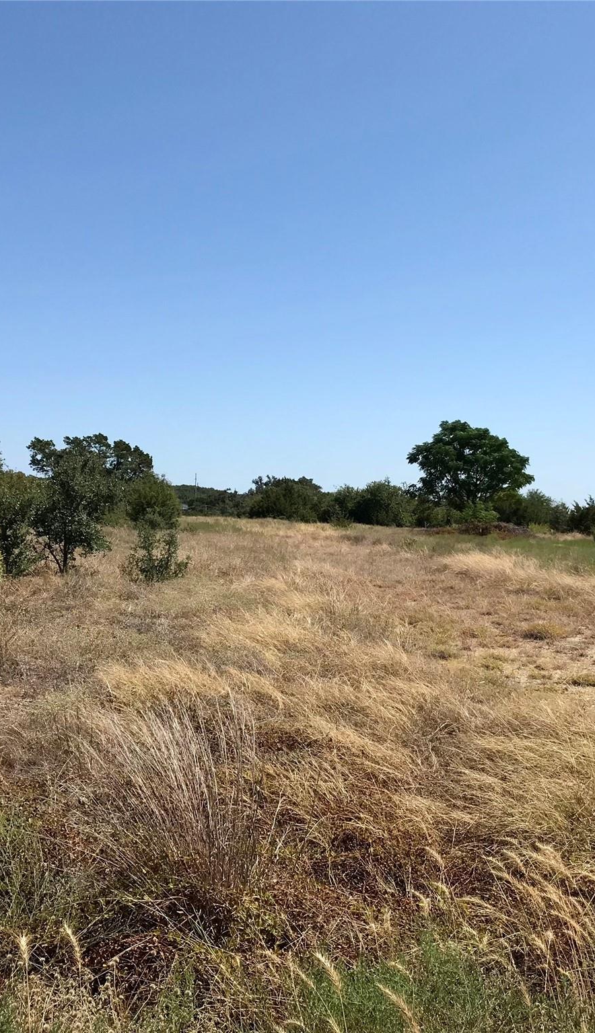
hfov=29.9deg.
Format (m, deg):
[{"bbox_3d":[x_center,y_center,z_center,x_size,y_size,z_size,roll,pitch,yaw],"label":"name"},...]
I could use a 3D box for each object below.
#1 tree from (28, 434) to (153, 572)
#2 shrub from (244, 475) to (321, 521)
[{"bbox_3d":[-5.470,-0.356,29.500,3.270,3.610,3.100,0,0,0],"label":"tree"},{"bbox_3d":[-0.722,-1.067,65.000,4.430,2.670,4.000,0,0,0],"label":"shrub"}]

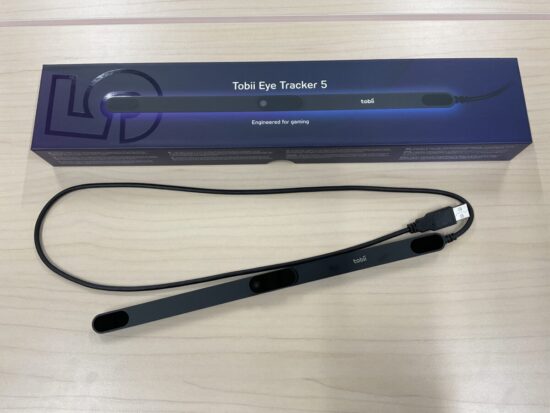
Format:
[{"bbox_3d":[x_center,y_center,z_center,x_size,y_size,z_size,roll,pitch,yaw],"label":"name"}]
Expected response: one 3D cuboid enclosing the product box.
[{"bbox_3d":[0.005,-0.079,0.394,0.397,0.038,0.076,-1,74,0],"label":"product box"}]

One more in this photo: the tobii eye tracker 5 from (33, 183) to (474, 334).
[{"bbox_3d":[-0.016,0.026,0.377,0.365,0.012,0.126,-6,74,-1],"label":"tobii eye tracker 5"}]

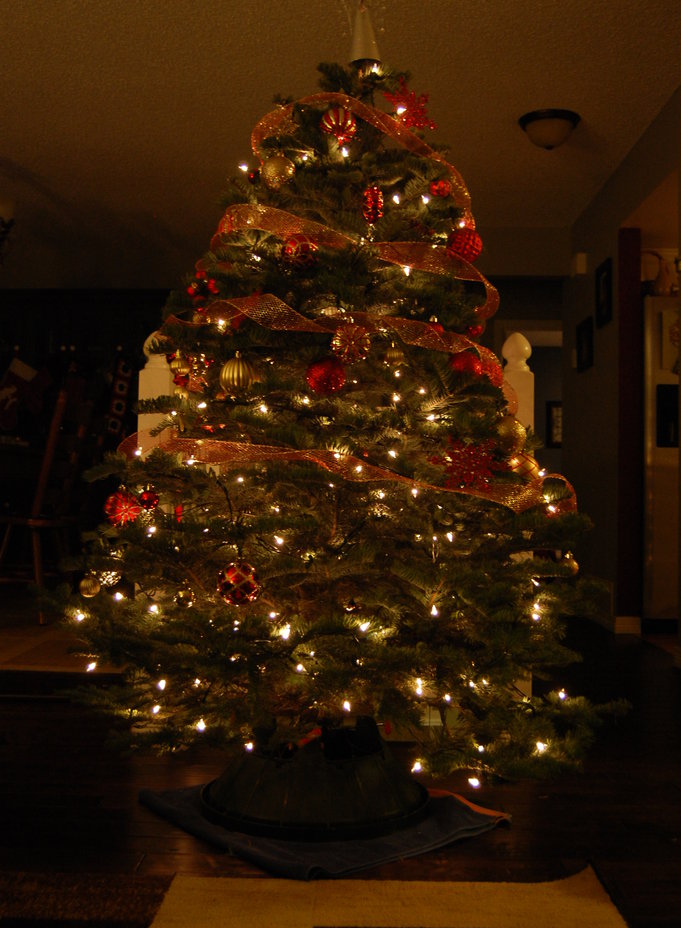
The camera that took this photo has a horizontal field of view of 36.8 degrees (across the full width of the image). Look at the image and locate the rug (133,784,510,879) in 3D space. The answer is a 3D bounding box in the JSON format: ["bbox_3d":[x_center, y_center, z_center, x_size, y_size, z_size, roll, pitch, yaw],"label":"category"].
[{"bbox_3d":[-0.050,0.738,2.226,0.545,0.032,0.626,3,-3,-39],"label":"rug"}]

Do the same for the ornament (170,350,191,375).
[{"bbox_3d":[-0.355,-0.224,2.270,0.043,0.054,0.043,1,-2,0],"label":"ornament"}]

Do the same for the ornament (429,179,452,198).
[{"bbox_3d":[0.213,-0.587,2.180,0.045,0.044,0.045,1,-2,1],"label":"ornament"}]

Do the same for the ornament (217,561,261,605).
[{"bbox_3d":[-0.185,0.216,1.858,0.077,0.079,0.077,1,-2,1],"label":"ornament"}]

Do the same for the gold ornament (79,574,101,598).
[{"bbox_3d":[-0.525,0.256,2.140,0.044,0.050,0.044,1,-2,0],"label":"gold ornament"}]

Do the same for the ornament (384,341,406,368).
[{"bbox_3d":[0.109,-0.215,2.020,0.038,0.045,0.038,1,-2,1],"label":"ornament"}]

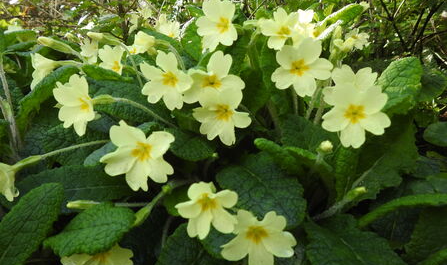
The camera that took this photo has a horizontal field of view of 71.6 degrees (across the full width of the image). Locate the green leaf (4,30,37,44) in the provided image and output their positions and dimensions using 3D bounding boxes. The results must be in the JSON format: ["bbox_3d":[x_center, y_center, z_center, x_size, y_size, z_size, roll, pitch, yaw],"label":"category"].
[{"bbox_3d":[-0.177,-0.084,0.270,0.030,0.011,0.020,0,23,0],"label":"green leaf"}]

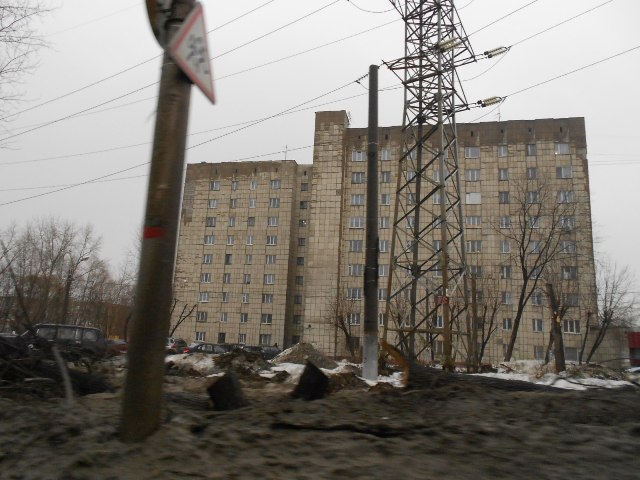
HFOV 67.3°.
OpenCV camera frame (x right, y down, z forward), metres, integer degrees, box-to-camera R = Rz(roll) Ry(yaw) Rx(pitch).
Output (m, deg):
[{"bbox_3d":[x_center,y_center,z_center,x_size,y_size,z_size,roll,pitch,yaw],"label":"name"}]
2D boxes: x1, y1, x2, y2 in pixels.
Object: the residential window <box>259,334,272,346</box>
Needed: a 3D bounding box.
[{"bbox_3d":[-7.641,14.115,67.746,1.620,1.430,0.200,0,-11,13],"label":"residential window"}]

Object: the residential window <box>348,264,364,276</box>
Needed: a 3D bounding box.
[{"bbox_3d":[4.265,3.557,57.261,1.680,1.430,0.200,0,-11,13],"label":"residential window"}]

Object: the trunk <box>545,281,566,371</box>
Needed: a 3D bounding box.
[{"bbox_3d":[13.776,5.097,28.000,1.150,5.242,0.850,0,-11,13],"label":"trunk"}]

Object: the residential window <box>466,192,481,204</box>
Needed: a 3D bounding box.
[{"bbox_3d":[17.862,-4.780,55.846,1.680,1.430,0.200,0,-11,13],"label":"residential window"}]

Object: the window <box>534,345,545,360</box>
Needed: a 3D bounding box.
[{"bbox_3d":[23.299,11.962,51.101,0.996,1.381,0.150,0,-11,13],"label":"window"}]

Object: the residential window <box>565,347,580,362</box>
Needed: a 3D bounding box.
[{"bbox_3d":[26.549,11.959,50.374,1.557,1.371,0.150,0,-11,13],"label":"residential window"}]

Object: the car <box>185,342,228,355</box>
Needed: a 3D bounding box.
[{"bbox_3d":[-8.274,8.720,37.000,4.350,1.450,1.720,5,-11,-11],"label":"car"}]

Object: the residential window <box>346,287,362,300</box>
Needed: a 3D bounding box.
[{"bbox_3d":[4.062,6.323,56.569,1.649,1.321,0.150,0,-11,13],"label":"residential window"}]

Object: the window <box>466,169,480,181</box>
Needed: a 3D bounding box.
[{"bbox_3d":[17.997,-7.574,56.387,1.680,1.430,0.200,0,-11,13],"label":"window"}]

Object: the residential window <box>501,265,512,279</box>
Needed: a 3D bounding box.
[{"bbox_3d":[20.769,3.617,53.458,1.080,1.430,0.200,0,-11,13],"label":"residential window"}]

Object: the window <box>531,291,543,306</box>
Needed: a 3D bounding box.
[{"bbox_3d":[23.610,6.422,52.230,1.080,1.430,0.200,0,-11,13],"label":"window"}]

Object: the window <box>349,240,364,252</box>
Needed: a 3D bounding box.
[{"bbox_3d":[4.344,0.730,57.660,1.578,1.364,0.150,0,-11,13],"label":"window"}]

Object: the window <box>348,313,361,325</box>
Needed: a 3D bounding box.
[{"bbox_3d":[3.922,9.153,56.017,1.615,1.325,0.150,0,-11,13],"label":"window"}]

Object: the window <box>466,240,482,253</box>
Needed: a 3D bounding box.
[{"bbox_3d":[17.557,0.757,54.698,1.647,1.378,0.150,0,-11,13],"label":"window"}]

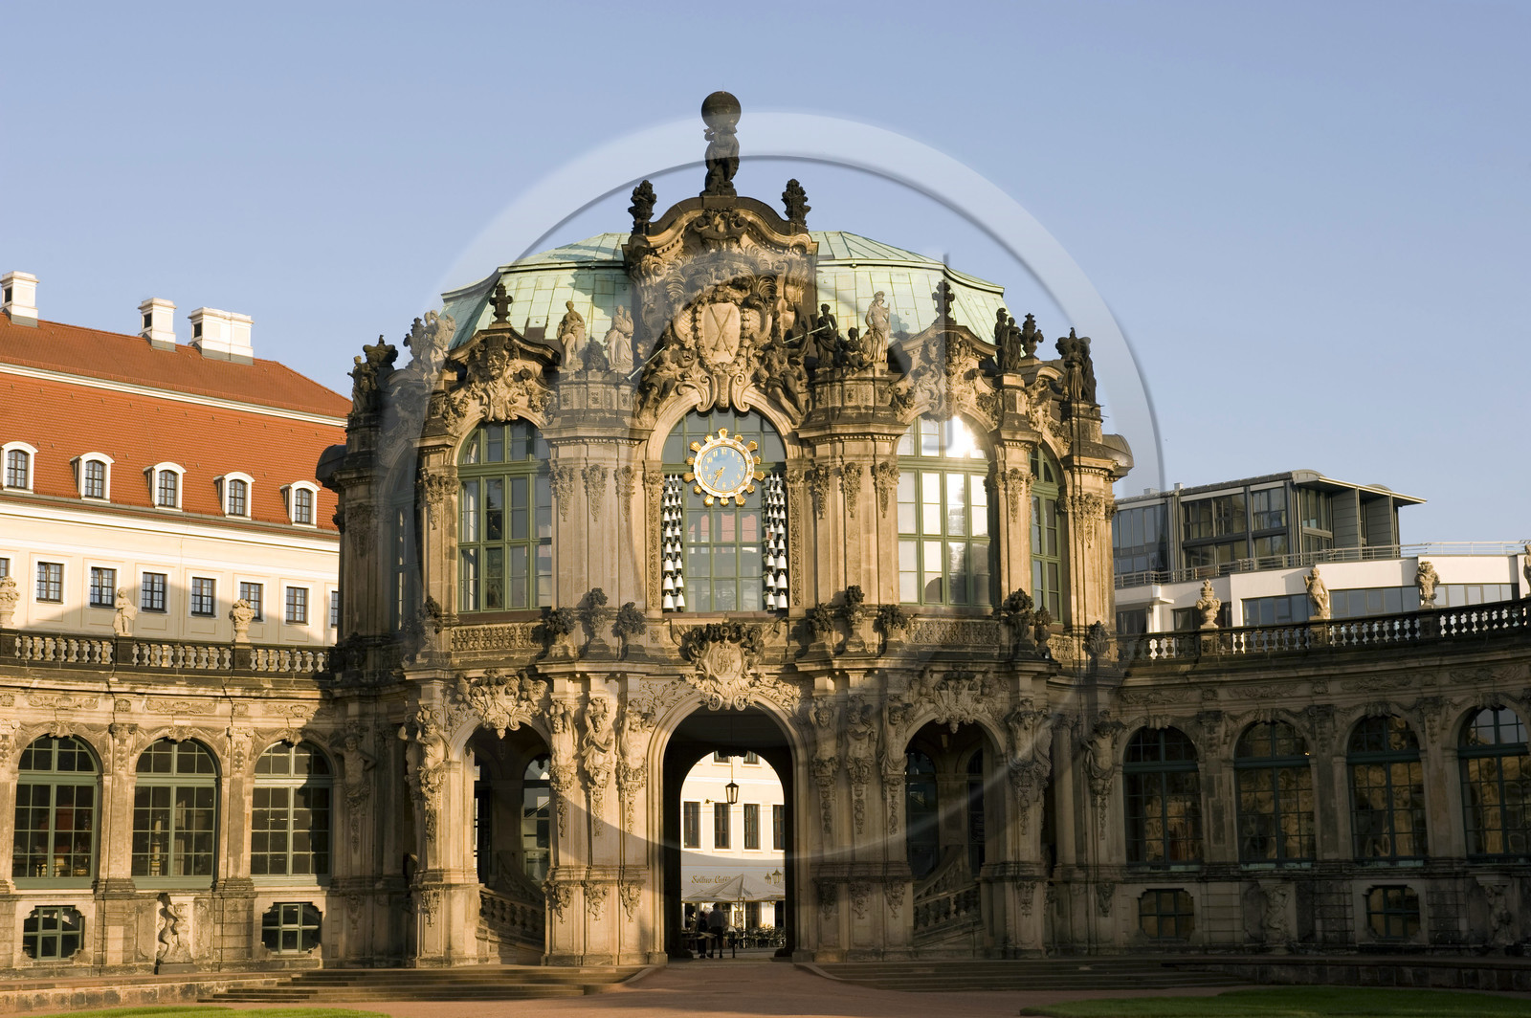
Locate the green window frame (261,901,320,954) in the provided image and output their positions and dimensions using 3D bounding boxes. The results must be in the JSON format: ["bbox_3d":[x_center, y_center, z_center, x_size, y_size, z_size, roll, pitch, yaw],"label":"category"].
[{"bbox_3d":[-14.398,12.707,72.232,1.780,1.530,0.300,4,-10,-26],"label":"green window frame"}]

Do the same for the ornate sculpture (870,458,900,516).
[{"bbox_3d":[3.758,-0.675,74.783,0.840,1.750,0.350,2,-10,-15],"label":"ornate sculpture"}]

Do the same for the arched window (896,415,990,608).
[{"bbox_3d":[5.231,0.072,69.449,2.713,5.587,0.350,2,-11,-16],"label":"arched window"}]

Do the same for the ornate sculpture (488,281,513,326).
[{"bbox_3d":[-7.869,-6.100,70.685,0.700,1.220,0.700,-1,-10,0],"label":"ornate sculpture"}]

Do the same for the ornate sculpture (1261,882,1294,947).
[{"bbox_3d":[15.524,12.303,72.325,0.760,2.030,0.450,-7,-11,33],"label":"ornate sculpture"}]

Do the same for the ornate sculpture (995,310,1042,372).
[{"bbox_3d":[7.634,-5.040,71.627,1.200,1.780,1.000,2,-10,-15],"label":"ornate sculpture"}]

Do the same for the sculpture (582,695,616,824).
[{"bbox_3d":[-4.637,6.974,66.369,0.898,3.534,0.750,-1,-9,0],"label":"sculpture"}]

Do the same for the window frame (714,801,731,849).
[{"bbox_3d":[-2.225,16.322,122.985,0.250,2.420,1.120,-9,-13,42],"label":"window frame"}]

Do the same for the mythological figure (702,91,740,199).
[{"bbox_3d":[-1.329,-10.843,70.664,1.148,2.910,1.100,-1,-9,0],"label":"mythological figure"}]

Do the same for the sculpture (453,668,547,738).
[{"bbox_3d":[-7.575,5.545,67.900,2.635,1.842,0.600,-4,-10,15],"label":"sculpture"}]

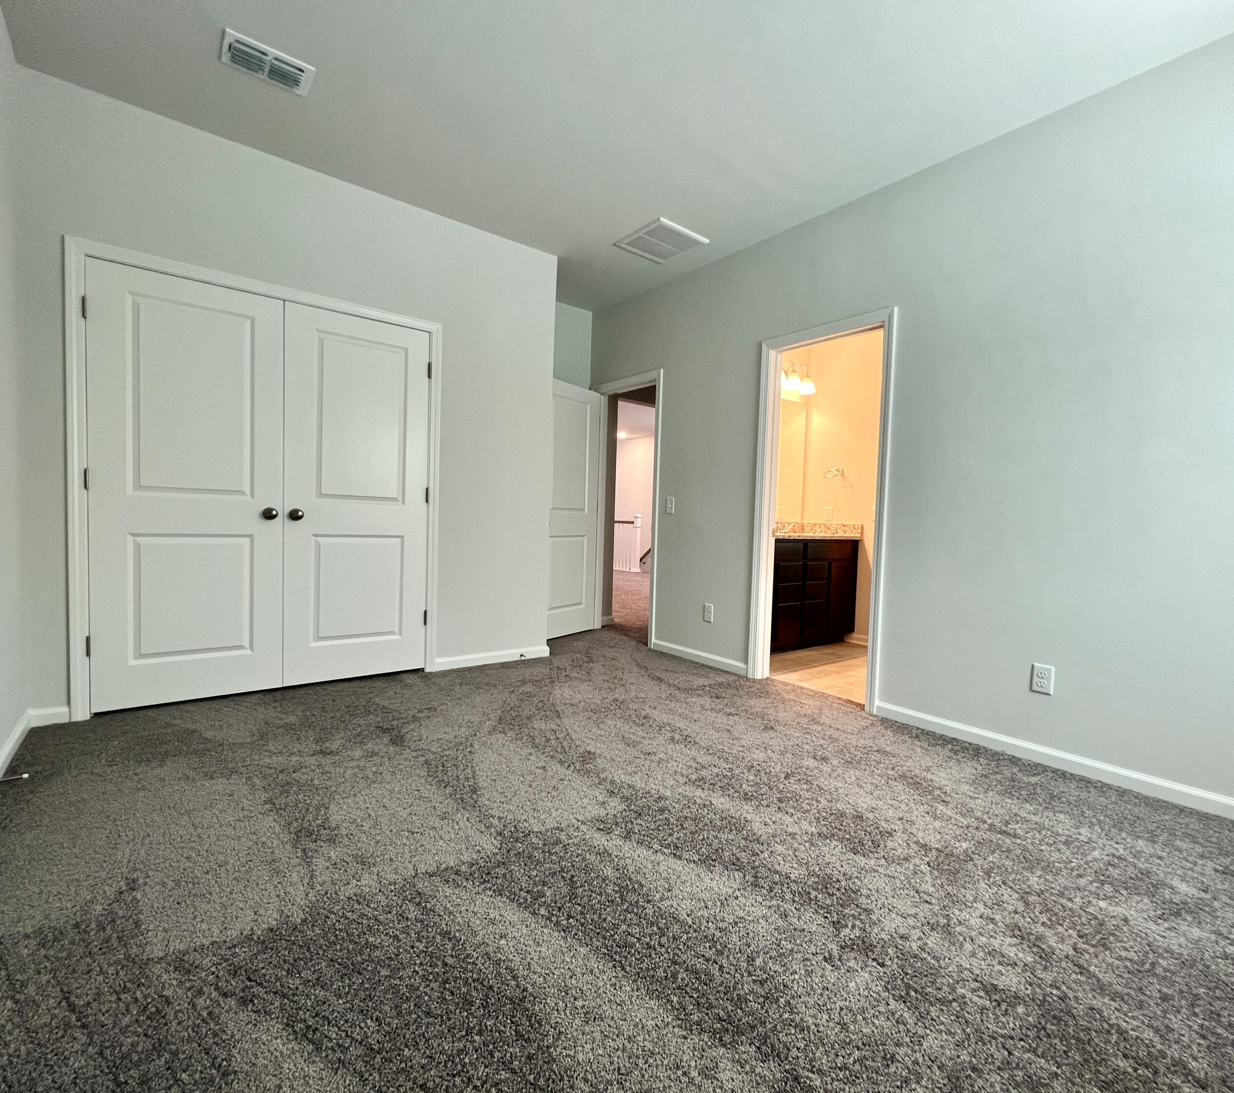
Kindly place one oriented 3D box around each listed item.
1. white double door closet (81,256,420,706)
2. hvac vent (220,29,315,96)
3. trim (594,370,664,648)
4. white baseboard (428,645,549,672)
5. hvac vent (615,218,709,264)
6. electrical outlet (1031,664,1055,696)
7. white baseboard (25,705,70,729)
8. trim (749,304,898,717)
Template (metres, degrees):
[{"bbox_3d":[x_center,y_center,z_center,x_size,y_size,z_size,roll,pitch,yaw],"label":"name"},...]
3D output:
[{"bbox_3d":[-1.752,-0.258,2.882,1.498,2.037,0.060,0,3,-36],"label":"white double door closet"},{"bbox_3d":[-1.413,-1.935,2.217,0.305,0.022,0.195,0,3,-36],"label":"hvac vent"},{"bbox_3d":[0.083,-0.283,4.512,0.128,2.110,0.835,0,3,-40],"label":"trim"},{"bbox_3d":[-0.799,0.743,3.638,0.795,0.084,0.018,0,3,-36],"label":"white baseboard"},{"bbox_3d":[0.286,-1.939,3.521,0.425,0.025,0.425,0,3,-36],"label":"hvac vent"},{"bbox_3d":[1.830,0.574,2.356,0.012,0.115,0.075,0,3,-40],"label":"electrical outlet"},{"bbox_3d":[-2.492,0.747,2.399,0.130,0.082,0.018,0,3,-36],"label":"white baseboard"},{"bbox_3d":[1.171,-0.198,3.196,0.103,2.128,0.825,0,3,-40],"label":"trim"}]

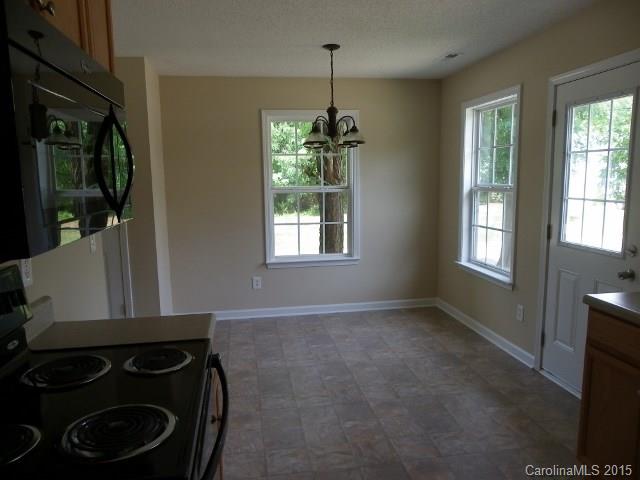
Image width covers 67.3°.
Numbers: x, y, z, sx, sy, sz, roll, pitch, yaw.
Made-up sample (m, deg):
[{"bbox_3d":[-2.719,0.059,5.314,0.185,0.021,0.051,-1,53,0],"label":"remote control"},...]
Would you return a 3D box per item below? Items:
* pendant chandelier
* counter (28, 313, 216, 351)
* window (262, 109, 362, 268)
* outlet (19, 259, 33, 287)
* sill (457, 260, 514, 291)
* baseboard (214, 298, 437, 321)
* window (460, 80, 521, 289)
[{"bbox_3d":[0.109,-1.093,3.709,0.490,0.761,0.490,-2,8,-9],"label":"pendant chandelier"},{"bbox_3d":[-0.713,0.352,1.757,0.635,0.040,0.318,-2,8,-9],"label":"counter"},{"bbox_3d":[-0.077,-0.527,5.028,0.995,1.602,0.110,-2,8,-9],"label":"window"},{"bbox_3d":[-1.031,0.103,1.696,0.010,0.116,0.076,-2,8,-9],"label":"outlet"},{"bbox_3d":[1.491,0.309,4.333,0.110,0.063,1.010,-2,8,-9],"label":"sill"},{"bbox_3d":[-0.037,0.751,5.155,2.748,0.091,0.015,-2,8,-9],"label":"baseboard"},{"bbox_3d":[1.494,-0.461,4.227,0.110,1.577,0.975,-2,8,-9],"label":"window"}]

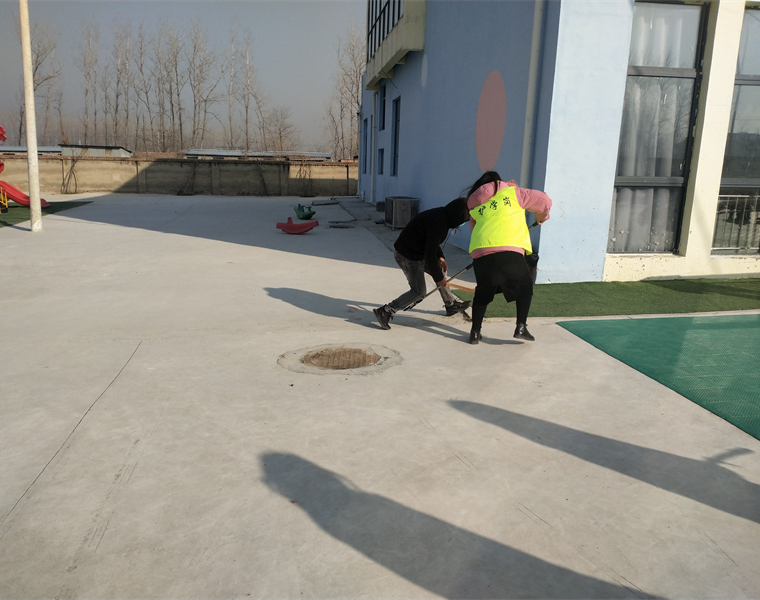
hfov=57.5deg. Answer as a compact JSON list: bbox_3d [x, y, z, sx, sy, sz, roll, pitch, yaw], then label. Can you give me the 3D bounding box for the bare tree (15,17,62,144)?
[{"bbox_3d":[-27.518,-16.651,56.674,3.924,12.315,3.924,-3,12,-25],"label":"bare tree"}]

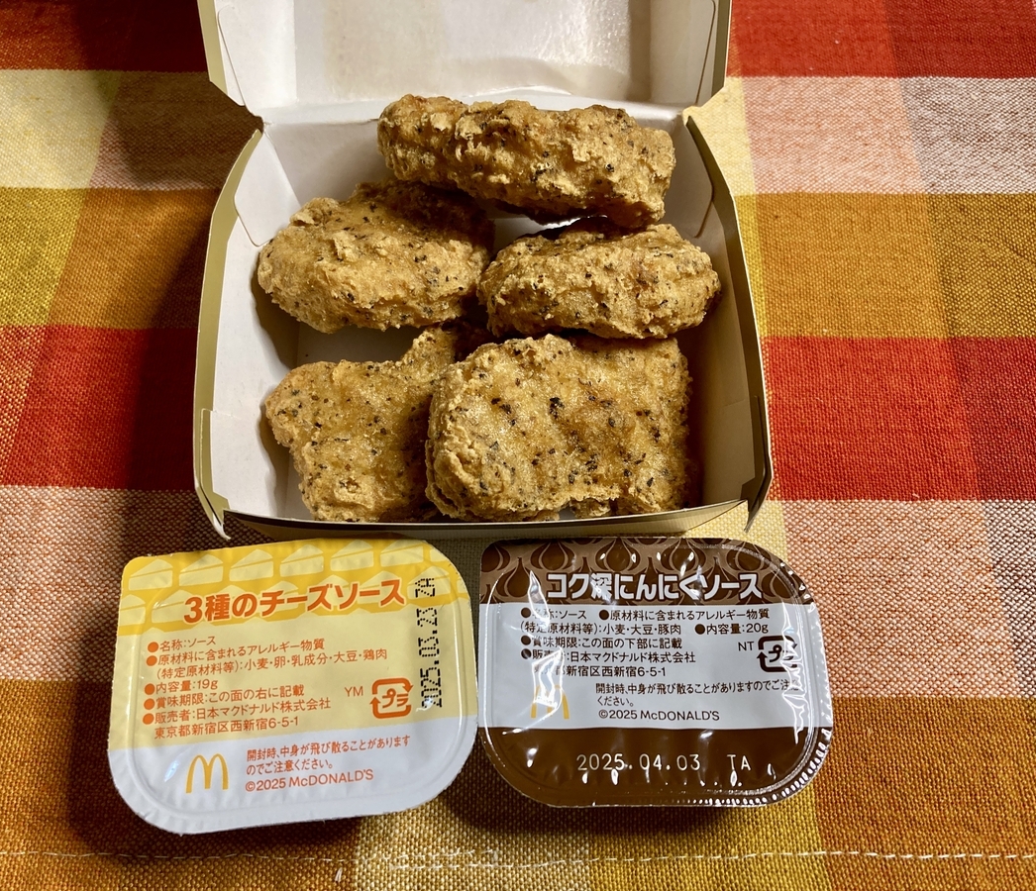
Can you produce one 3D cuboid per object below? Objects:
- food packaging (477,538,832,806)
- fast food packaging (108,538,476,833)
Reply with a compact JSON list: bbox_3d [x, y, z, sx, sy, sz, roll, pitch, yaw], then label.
[{"bbox_3d":[0.024,0.042,0.175,0.060,0.018,0.047,0,64,1],"label":"food packaging"},{"bbox_3d":[-0.038,0.043,0.171,0.061,0.020,0.048,-4,64,-1],"label":"fast food packaging"}]

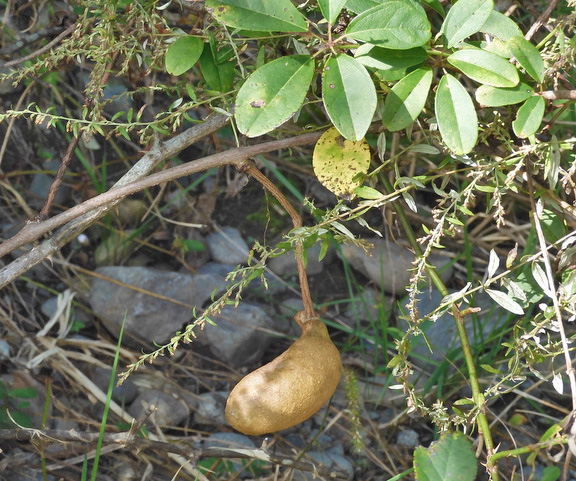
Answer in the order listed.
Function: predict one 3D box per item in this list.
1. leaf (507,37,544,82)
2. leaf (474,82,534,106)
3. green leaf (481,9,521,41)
[{"bbox_3d":[0.142,-0.108,1.050,0.016,0.008,0.033,-33,78,3],"label":"leaf"},{"bbox_3d":[0.137,-0.092,1.110,0.037,0.007,0.018,-4,52,-3],"label":"leaf"},{"bbox_3d":[0.129,-0.132,1.080,0.038,0.019,0.009,30,-1,0],"label":"green leaf"}]

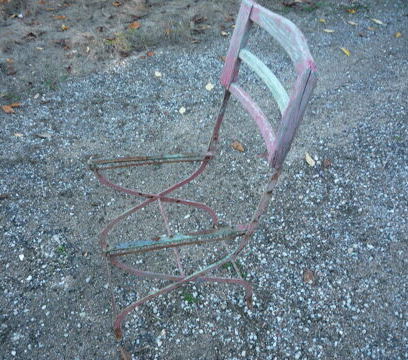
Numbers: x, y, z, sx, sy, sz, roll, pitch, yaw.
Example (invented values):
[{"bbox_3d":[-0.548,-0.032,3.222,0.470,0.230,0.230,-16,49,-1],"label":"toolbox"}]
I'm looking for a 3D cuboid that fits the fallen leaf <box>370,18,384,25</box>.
[{"bbox_3d":[1.538,-1.402,3.690,0.033,0.018,0.129,-30,54,-34],"label":"fallen leaf"}]

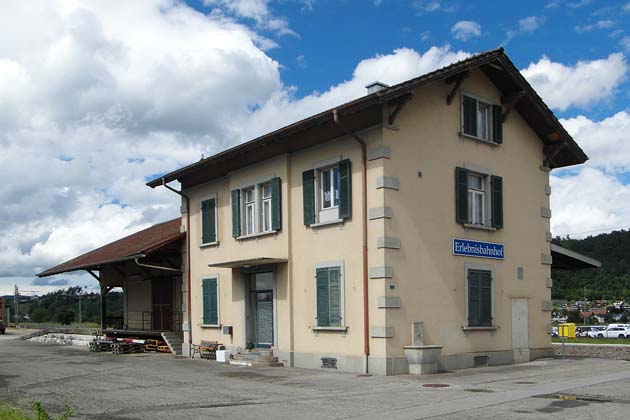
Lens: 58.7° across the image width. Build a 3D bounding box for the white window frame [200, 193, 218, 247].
[{"bbox_3d":[-4.556,0.430,24.015,0.150,2.168,1.425,9,-14,-39],"label":"white window frame"}]

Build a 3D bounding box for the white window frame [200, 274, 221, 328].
[{"bbox_3d":[-4.279,3.749,23.075,0.150,2.135,1.693,8,-13,-37],"label":"white window frame"}]

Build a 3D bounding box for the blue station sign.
[{"bbox_3d":[5.616,1.346,18.939,2.973,0.537,0.060,9,-14,-39],"label":"blue station sign"}]

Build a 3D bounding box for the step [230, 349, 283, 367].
[{"bbox_3d":[-2.201,5.122,19.413,1.050,0.520,1.950,9,-14,-39],"label":"step"}]

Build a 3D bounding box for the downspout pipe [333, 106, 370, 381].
[{"bbox_3d":[1.018,0.893,16.123,1.300,7.520,0.140,9,-14,-39],"label":"downspout pipe"}]

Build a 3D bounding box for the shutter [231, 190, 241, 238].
[{"bbox_3d":[-3.065,0.165,21.844,0.060,1.800,0.600,9,-14,-39],"label":"shutter"}]

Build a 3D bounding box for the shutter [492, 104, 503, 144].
[{"bbox_3d":[6.719,-3.138,20.494,0.571,1.474,0.060,8,-13,-37],"label":"shutter"}]

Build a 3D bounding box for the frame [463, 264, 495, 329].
[{"bbox_3d":[5.458,2.885,18.518,1.663,2.131,0.150,8,-13,-37],"label":"frame"}]

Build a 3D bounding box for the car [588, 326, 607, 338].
[{"bbox_3d":[37.478,15.969,73.000,4.300,1.480,1.780,4,-11,-21],"label":"car"}]

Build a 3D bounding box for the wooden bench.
[{"bbox_3d":[-4.165,5.490,21.982,0.620,0.800,1.350,9,-14,-39],"label":"wooden bench"}]

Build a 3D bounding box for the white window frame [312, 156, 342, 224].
[{"bbox_3d":[0.454,-0.586,18.533,0.150,2.085,1.584,8,-13,-37],"label":"white window frame"}]

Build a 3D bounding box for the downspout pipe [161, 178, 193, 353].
[{"bbox_3d":[-5.815,2.429,24.186,1.250,7.450,0.140,9,-14,-39],"label":"downspout pipe"}]

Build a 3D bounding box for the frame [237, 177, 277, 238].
[{"bbox_3d":[-2.222,-0.012,21.607,0.150,2.036,2.818,8,-13,-37],"label":"frame"}]

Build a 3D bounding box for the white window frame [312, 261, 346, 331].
[{"bbox_3d":[0.483,2.732,17.877,0.150,2.136,1.534,8,-13,-37],"label":"white window frame"}]

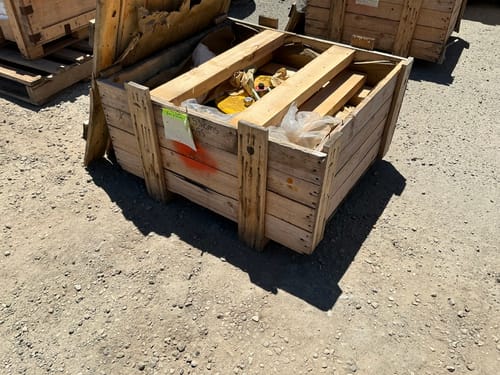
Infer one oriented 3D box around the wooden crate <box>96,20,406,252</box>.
[{"bbox_3d":[0.060,-0.422,2.417,1.320,0.673,1.243,22,44,23],"label":"wooden crate"}]

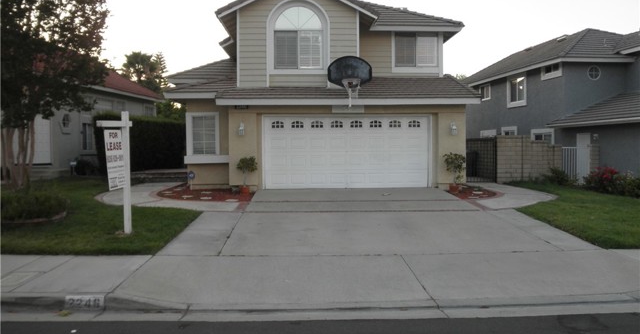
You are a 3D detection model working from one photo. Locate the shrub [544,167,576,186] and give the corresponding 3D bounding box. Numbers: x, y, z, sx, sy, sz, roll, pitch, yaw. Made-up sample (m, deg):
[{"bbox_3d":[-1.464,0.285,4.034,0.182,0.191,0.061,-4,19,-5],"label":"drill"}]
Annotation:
[{"bbox_3d":[7.990,0.310,17.200,1.030,0.620,0.900,0,2,-2],"label":"shrub"}]

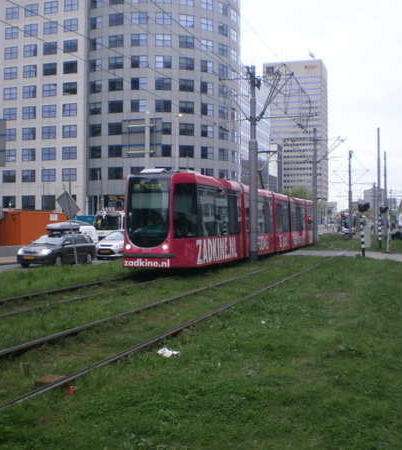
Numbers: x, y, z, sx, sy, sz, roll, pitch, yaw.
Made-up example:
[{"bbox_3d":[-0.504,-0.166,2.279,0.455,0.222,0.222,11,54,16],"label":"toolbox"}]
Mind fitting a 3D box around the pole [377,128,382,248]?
[{"bbox_3d":[15.540,-3.450,54.500,0.300,9.960,0.300,0,0,0],"label":"pole"}]

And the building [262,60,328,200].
[{"bbox_3d":[57.100,-46.000,373.000,33.900,95.300,30.000,0,0,17],"label":"building"}]

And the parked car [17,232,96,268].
[{"bbox_3d":[-6.350,1.110,28.000,1.720,1.520,4.410,0,0,19],"label":"parked car"}]

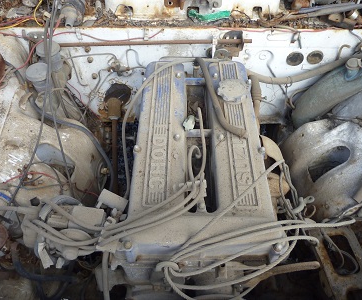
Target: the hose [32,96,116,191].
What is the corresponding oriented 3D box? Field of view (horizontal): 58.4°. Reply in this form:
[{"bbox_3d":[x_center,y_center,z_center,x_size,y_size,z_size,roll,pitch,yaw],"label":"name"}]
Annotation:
[{"bbox_3d":[-0.277,-0.012,0.854,0.231,0.243,0.085,22,55,16],"label":"hose"}]

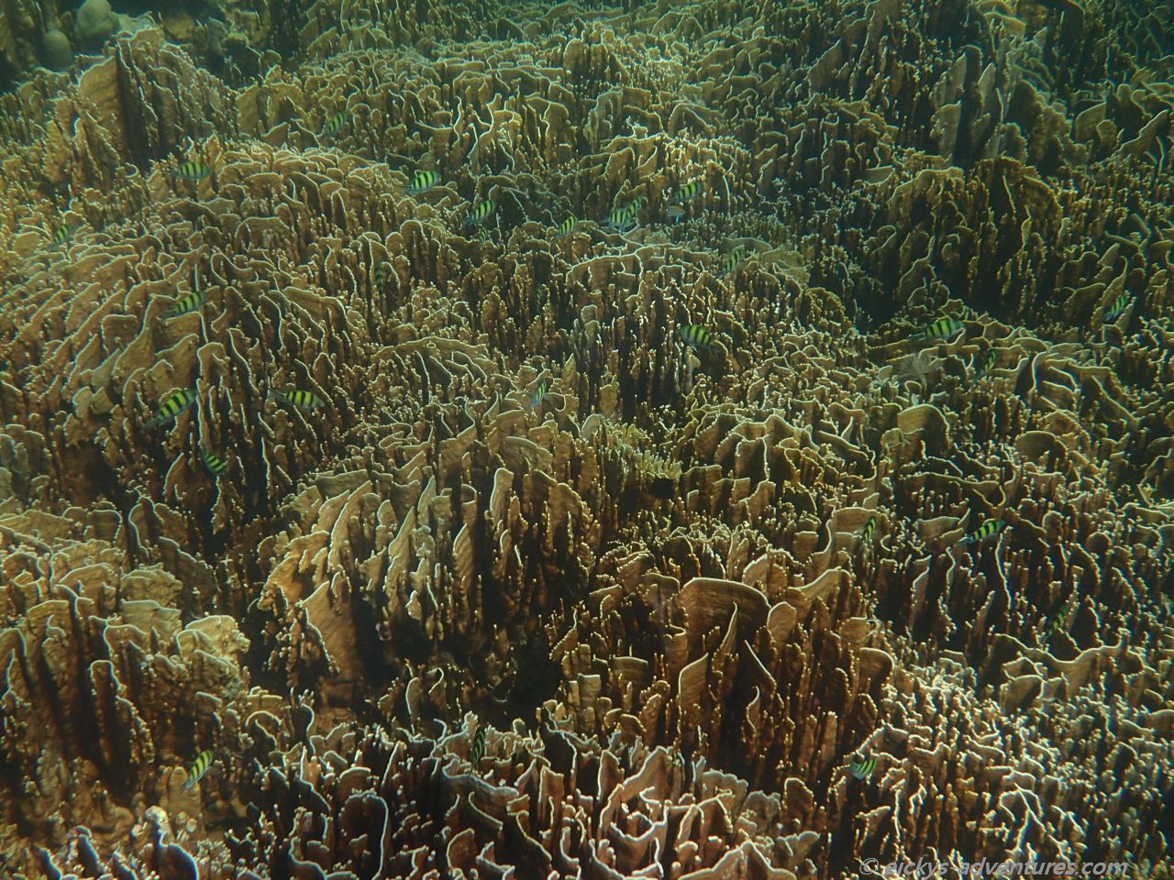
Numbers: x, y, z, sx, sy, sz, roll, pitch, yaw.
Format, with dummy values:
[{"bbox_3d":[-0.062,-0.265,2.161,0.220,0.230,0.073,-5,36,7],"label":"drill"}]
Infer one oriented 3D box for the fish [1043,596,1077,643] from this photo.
[{"bbox_3d":[0.904,0.342,2.600,0.018,0.044,0.105,25,50,31],"label":"fish"}]

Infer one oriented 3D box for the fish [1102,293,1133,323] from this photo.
[{"bbox_3d":[1.249,-0.313,3.200,0.021,0.052,0.125,27,54,32],"label":"fish"}]

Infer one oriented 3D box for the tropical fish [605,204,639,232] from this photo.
[{"bbox_3d":[0.084,-0.555,3.400,0.098,0.041,0.017,5,35,6],"label":"tropical fish"}]

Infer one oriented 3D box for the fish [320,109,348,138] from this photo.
[{"bbox_3d":[-0.764,-0.958,4.100,0.022,0.055,0.130,15,54,20],"label":"fish"}]

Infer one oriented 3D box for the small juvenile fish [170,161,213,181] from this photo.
[{"bbox_3d":[-1.023,-0.692,3.500,0.108,0.045,0.018,-4,35,-7],"label":"small juvenile fish"}]

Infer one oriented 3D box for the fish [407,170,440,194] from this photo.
[{"bbox_3d":[-0.403,-0.626,3.300,0.108,0.045,0.018,-25,42,-22],"label":"fish"}]

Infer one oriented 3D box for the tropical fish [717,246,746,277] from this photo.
[{"bbox_3d":[0.357,-0.441,3.350,0.021,0.052,0.125,23,52,28],"label":"tropical fish"}]

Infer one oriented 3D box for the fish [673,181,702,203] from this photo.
[{"bbox_3d":[0.278,-0.688,3.750,0.125,0.052,0.021,-32,46,-24],"label":"fish"}]

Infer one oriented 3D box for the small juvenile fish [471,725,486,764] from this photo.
[{"bbox_3d":[-0.208,0.585,2.600,0.017,0.042,0.100,5,39,7],"label":"small juvenile fish"}]

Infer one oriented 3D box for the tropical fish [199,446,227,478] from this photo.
[{"bbox_3d":[-0.771,0.044,2.800,0.016,0.039,0.093,-31,76,-36],"label":"tropical fish"}]

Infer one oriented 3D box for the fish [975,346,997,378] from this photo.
[{"bbox_3d":[0.852,-0.168,2.900,0.018,0.045,0.108,18,46,23],"label":"fish"}]

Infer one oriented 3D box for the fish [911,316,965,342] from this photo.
[{"bbox_3d":[0.789,-0.251,3.050,0.127,0.053,0.022,-13,37,-4],"label":"fish"}]

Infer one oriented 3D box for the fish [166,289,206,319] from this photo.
[{"bbox_3d":[-0.919,-0.311,3.100,0.102,0.043,0.017,-30,44,-21],"label":"fish"}]

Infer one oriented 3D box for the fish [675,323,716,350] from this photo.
[{"bbox_3d":[0.254,-0.243,3.200,0.118,0.050,0.020,25,42,21],"label":"fish"}]

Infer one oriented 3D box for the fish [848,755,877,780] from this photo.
[{"bbox_3d":[0.501,0.591,2.450,0.105,0.044,0.018,-11,37,-23],"label":"fish"}]

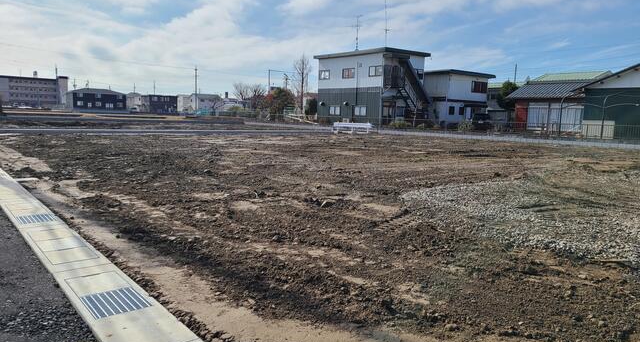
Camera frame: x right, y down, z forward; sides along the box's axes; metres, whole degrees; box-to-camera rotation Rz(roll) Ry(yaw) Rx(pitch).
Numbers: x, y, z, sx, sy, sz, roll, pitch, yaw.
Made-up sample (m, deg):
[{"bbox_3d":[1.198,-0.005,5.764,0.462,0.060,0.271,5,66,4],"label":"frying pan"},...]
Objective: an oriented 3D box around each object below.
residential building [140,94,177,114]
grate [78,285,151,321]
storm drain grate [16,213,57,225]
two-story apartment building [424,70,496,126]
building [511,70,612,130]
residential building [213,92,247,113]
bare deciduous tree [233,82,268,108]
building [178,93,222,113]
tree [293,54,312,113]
[{"bbox_3d":[-52.486,-21.868,156.707,9.200,5.882,8.500,-3,9,-36],"label":"residential building"},{"bbox_3d":[-1.651,1.081,3.895,0.425,0.045,0.500,-4,9,-39],"label":"grate"},{"bbox_3d":[-3.869,0.678,6.576,0.425,0.045,0.500,-4,9,-39],"label":"storm drain grate"},{"bbox_3d":[13.570,-7.739,52.712,7.650,5.657,7.500,-4,9,-38],"label":"two-story apartment building"},{"bbox_3d":[20.646,-5.458,38.379,7.200,5.100,8.200,-3,9,-36],"label":"building"},{"bbox_3d":[-26.119,-19.689,138.735,10.000,6.146,8.000,-3,9,-36],"label":"residential building"},{"bbox_3d":[-13.790,-14.167,94.027,6.600,6.579,6.000,2,7,0],"label":"bare deciduous tree"},{"bbox_3d":[-38.201,-21.538,153.669,13.000,6.272,8.500,-3,9,-36],"label":"building"},{"bbox_3d":[-2.441,-11.926,67.053,2.900,8.729,2.900,2,7,0],"label":"tree"}]

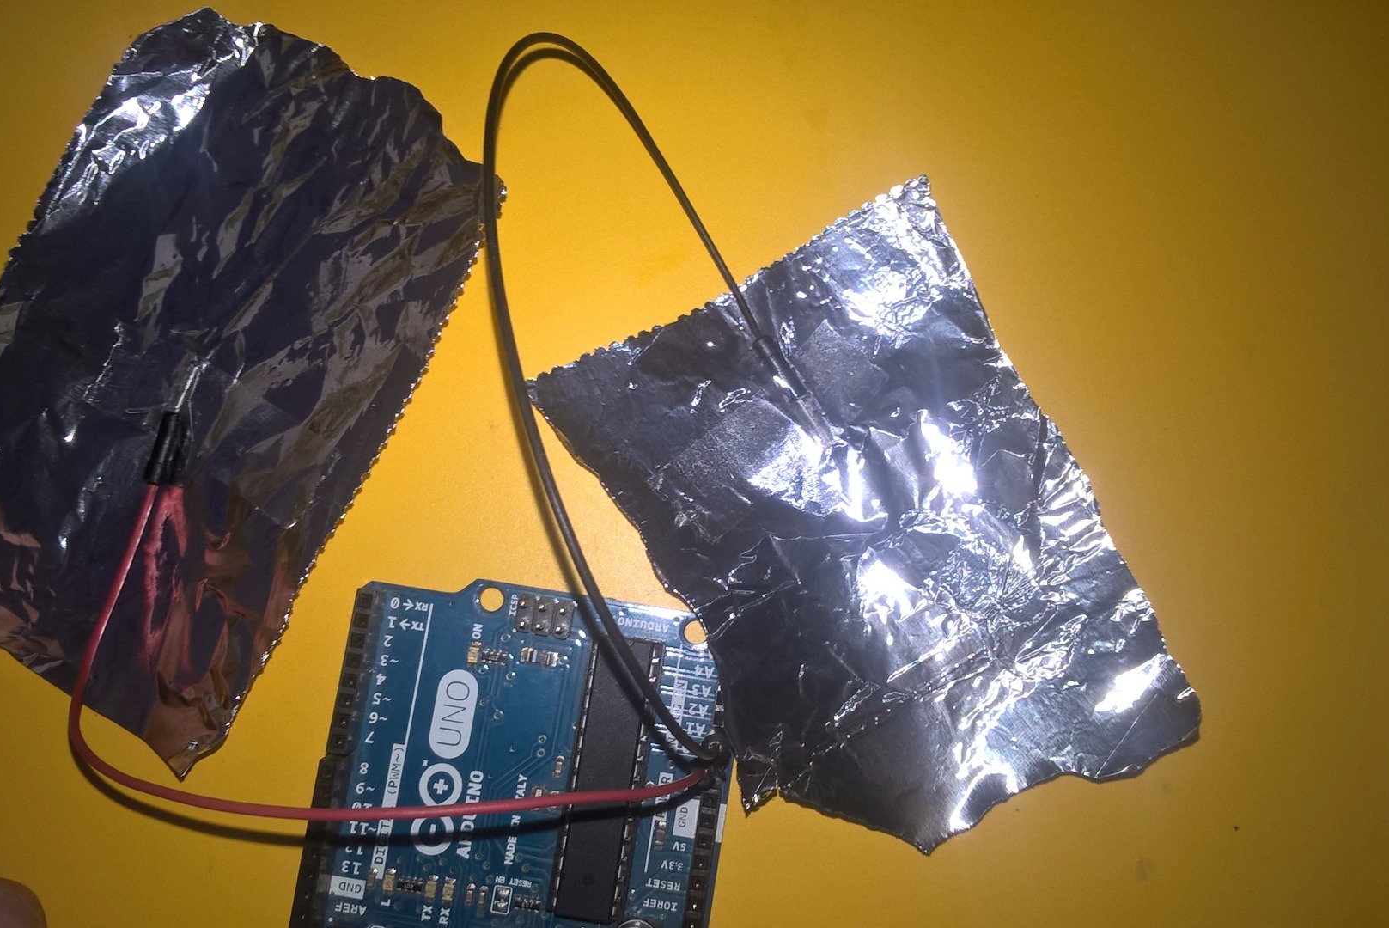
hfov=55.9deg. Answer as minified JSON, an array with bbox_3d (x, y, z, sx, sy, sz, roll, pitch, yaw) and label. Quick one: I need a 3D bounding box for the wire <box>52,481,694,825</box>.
[{"bbox_3d":[-0.042,0.033,0.162,0.083,0.029,0.031,25,84,1],"label":"wire"}]

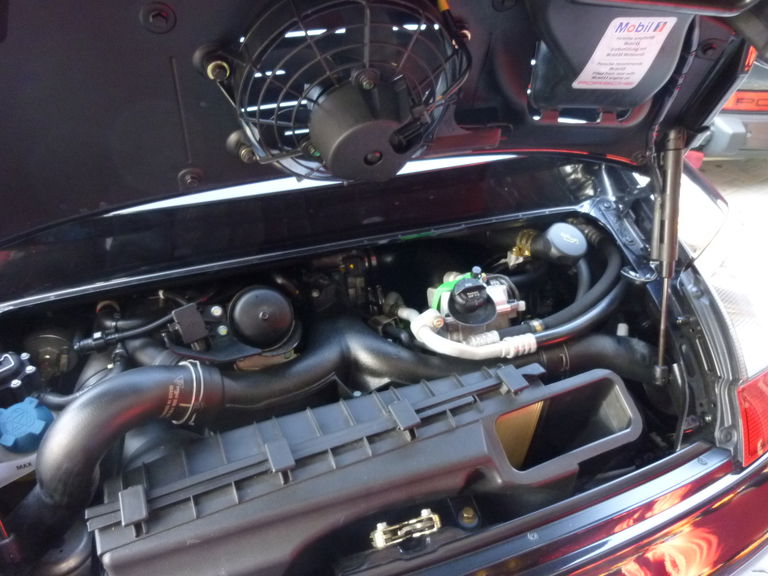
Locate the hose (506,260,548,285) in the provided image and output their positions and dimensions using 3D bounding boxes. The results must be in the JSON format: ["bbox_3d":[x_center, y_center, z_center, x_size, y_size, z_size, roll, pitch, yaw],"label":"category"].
[{"bbox_3d":[0.278,-0.028,1.065,0.100,0.032,0.033,-12,32,-27],"label":"hose"}]

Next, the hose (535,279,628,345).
[{"bbox_3d":[0.352,0.036,0.970,0.235,0.065,0.070,-18,35,-35],"label":"hose"}]

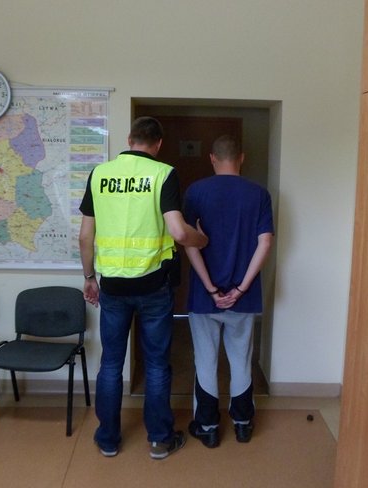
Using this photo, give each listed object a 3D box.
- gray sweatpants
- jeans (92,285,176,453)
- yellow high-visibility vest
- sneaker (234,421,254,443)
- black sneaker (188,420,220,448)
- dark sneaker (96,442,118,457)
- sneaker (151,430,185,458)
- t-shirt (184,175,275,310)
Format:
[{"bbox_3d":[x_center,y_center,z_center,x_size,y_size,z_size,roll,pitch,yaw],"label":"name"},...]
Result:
[{"bbox_3d":[0.215,0.632,2.922,0.370,0.860,0.310,0,10,-7],"label":"gray sweatpants"},{"bbox_3d":[-0.273,0.644,2.810,0.420,0.980,0.330,2,10,7],"label":"jeans"},{"bbox_3d":[-0.260,-0.153,2.663,0.410,0.650,0.290,2,10,9],"label":"yellow high-visibility vest"},{"bbox_3d":[0.366,1.072,3.063,0.105,0.110,0.280,2,9,6],"label":"sneaker"},{"bbox_3d":[0.095,1.079,3.000,0.105,0.110,0.280,-4,11,-29],"label":"black sneaker"},{"bbox_3d":[-0.440,1.087,2.902,0.105,0.110,0.280,-1,10,-12],"label":"dark sneaker"},{"bbox_3d":[-0.066,1.096,2.884,0.105,0.110,0.280,6,11,28],"label":"sneaker"},{"bbox_3d":[0.235,-0.005,2.796,0.475,0.750,0.310,0,9,-5],"label":"t-shirt"}]

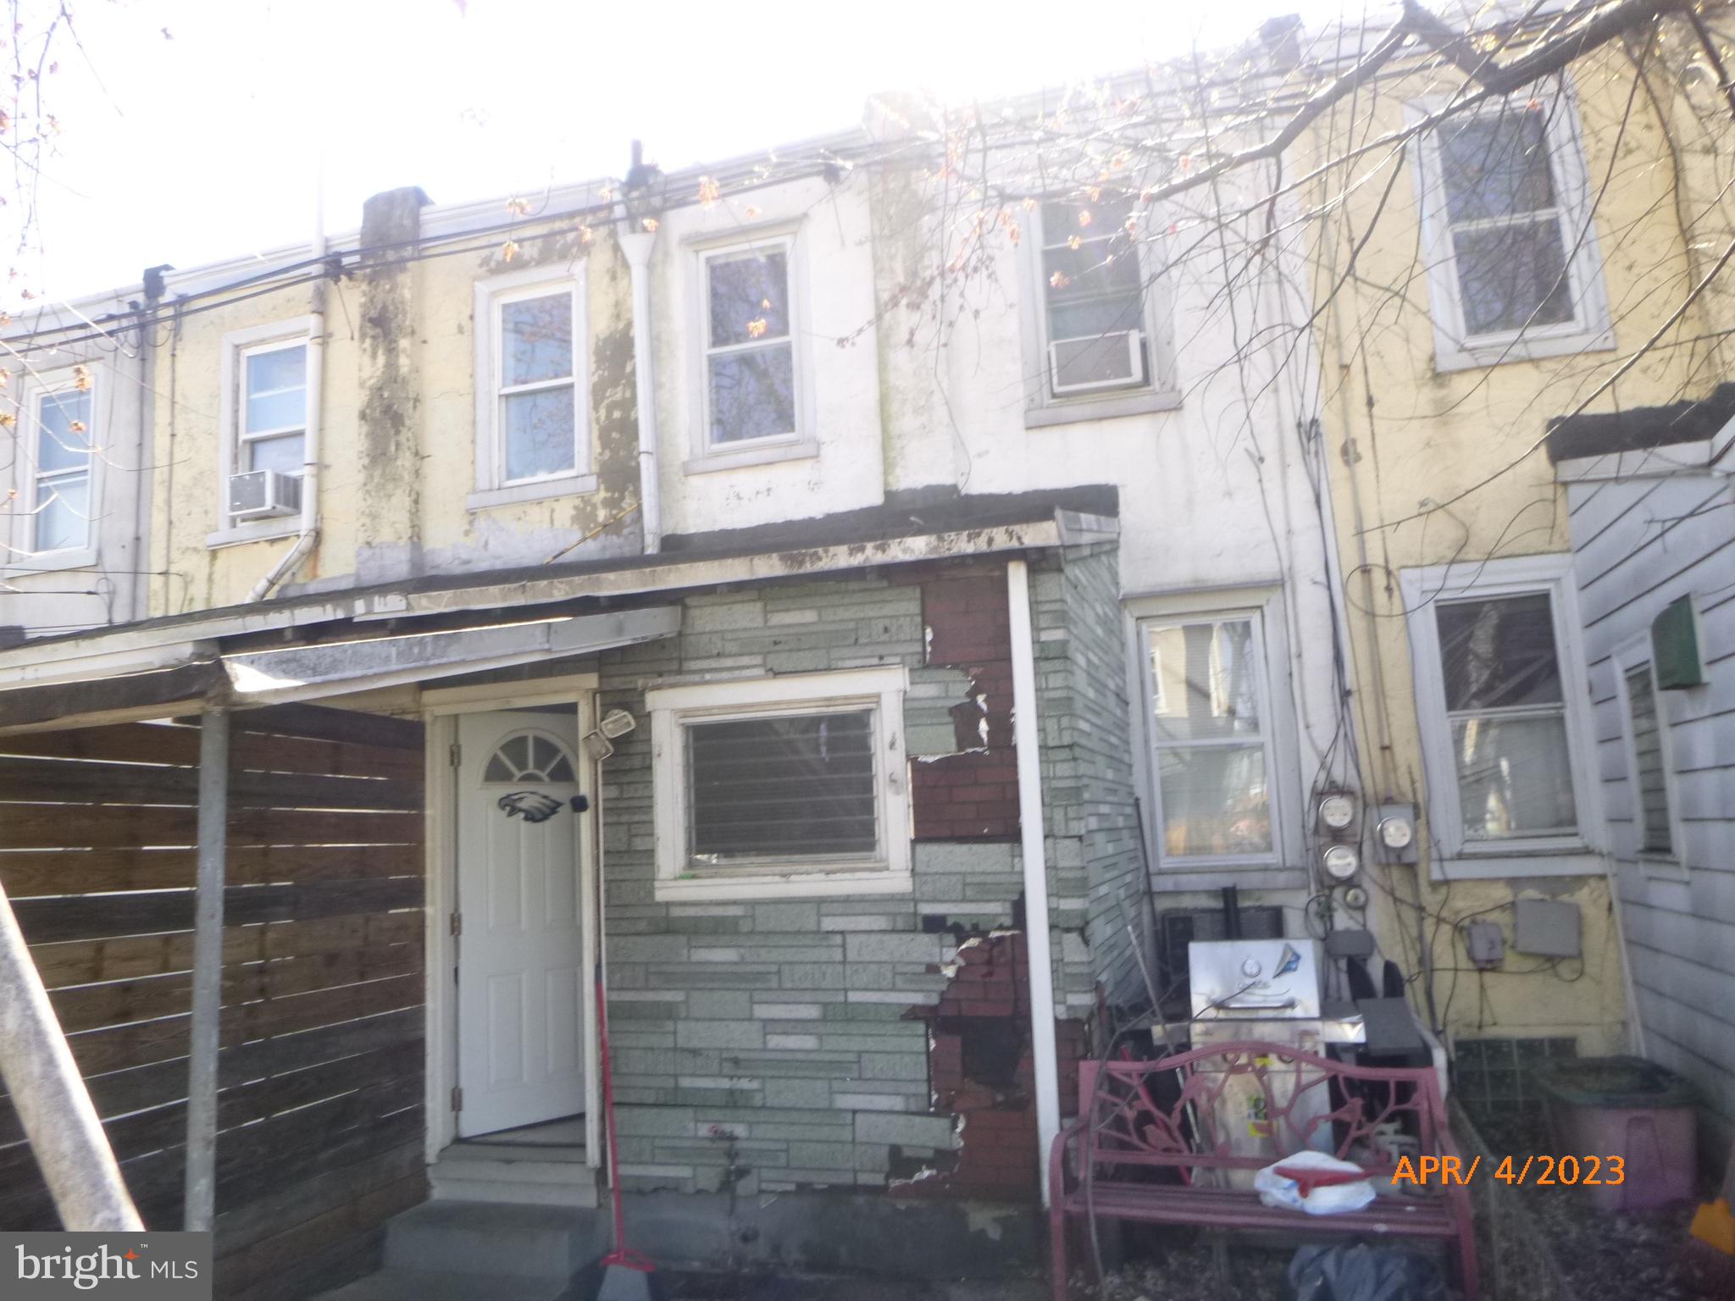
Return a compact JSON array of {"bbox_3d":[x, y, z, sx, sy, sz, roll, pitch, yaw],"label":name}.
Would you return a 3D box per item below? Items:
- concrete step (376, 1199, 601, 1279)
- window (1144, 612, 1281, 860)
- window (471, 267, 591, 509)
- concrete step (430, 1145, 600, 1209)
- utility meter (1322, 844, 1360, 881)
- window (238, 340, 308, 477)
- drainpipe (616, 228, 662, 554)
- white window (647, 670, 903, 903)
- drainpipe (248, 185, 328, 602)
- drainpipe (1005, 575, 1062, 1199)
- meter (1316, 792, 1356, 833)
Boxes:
[{"bbox_3d":[-1.591,2.509,5.354,0.910,0.182,0.320,-6,-9,17],"label":"concrete step"},{"bbox_3d":[2.103,0.543,7.687,0.711,1.521,0.100,-5,-9,16],"label":"window"},{"bbox_3d":[-2.503,-1.982,9.399,0.984,1.770,0.130,-5,-9,16],"label":"window"},{"bbox_3d":[-1.528,2.377,5.679,0.845,0.167,0.290,-5,-9,16],"label":"concrete step"},{"bbox_3d":[2.724,1.221,7.226,0.205,0.213,0.180,-5,-9,16],"label":"utility meter"},{"bbox_3d":[-4.367,-1.621,9.299,0.670,1.393,0.100,-6,-9,17],"label":"window"},{"bbox_3d":[-1.450,-1.703,8.158,0.230,2.198,0.160,-6,-9,17],"label":"drainpipe"},{"bbox_3d":[-0.379,0.590,5.381,1.176,0.903,0.120,-6,-9,17],"label":"white window"},{"bbox_3d":[-4.550,-2.047,9.872,0.607,3.330,0.150,-5,-9,16],"label":"drainpipe"},{"bbox_3d":[0.657,0.871,4.925,0.078,2.502,0.064,-5,-9,17],"label":"drainpipe"},{"bbox_3d":[2.712,0.938,7.268,0.205,0.226,0.180,-5,-9,16],"label":"meter"}]

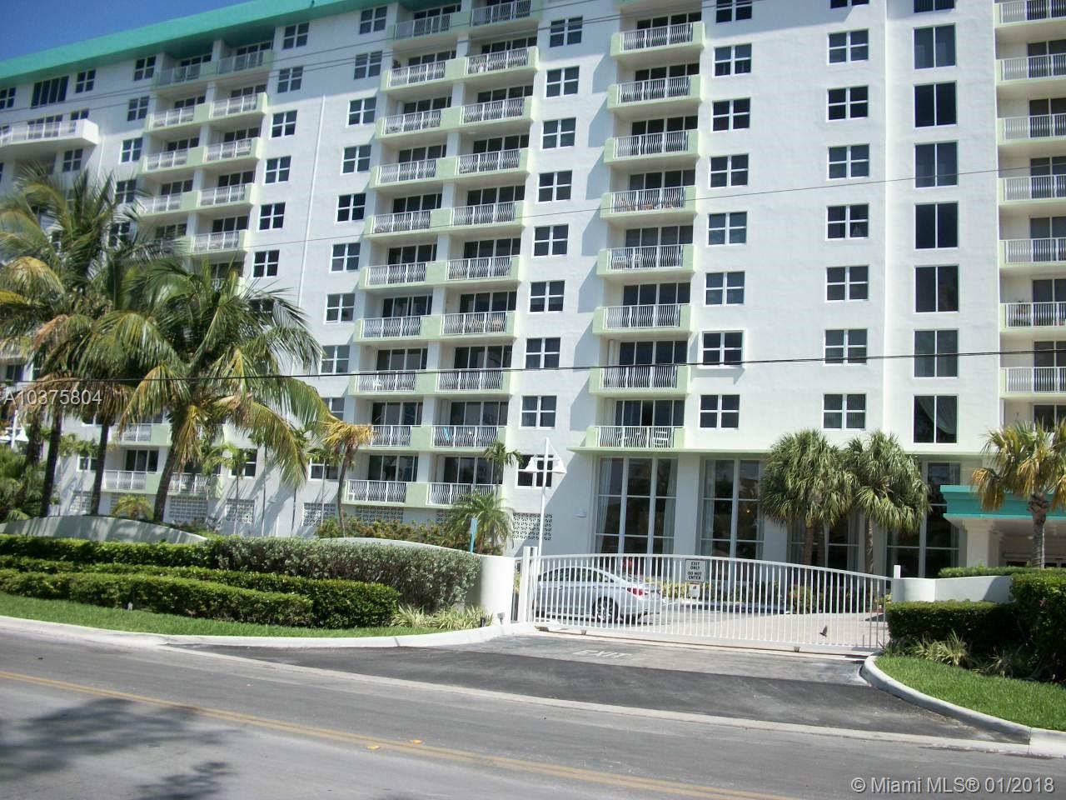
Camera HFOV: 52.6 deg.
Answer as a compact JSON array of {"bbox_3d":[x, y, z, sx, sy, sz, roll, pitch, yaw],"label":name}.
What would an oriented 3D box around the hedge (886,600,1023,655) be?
[{"bbox_3d":[9.158,4.932,23.400,2.900,1.150,1.100,1,-9,17],"label":"hedge"}]

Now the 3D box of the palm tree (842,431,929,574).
[{"bbox_3d":[12.506,4.467,38.400,3.150,6.800,3.150,0,-10,26],"label":"palm tree"}]

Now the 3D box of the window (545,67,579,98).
[{"bbox_3d":[1.439,-15.207,51.816,1.670,1.390,0.150,0,-10,25],"label":"window"}]

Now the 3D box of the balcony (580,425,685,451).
[{"bbox_3d":[4.619,1.799,46.938,4.500,1.120,1.000,0,-10,25],"label":"balcony"}]

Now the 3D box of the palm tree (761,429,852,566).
[{"bbox_3d":[9.975,4.438,39.300,3.250,6.800,3.250,0,-10,26],"label":"palm tree"}]

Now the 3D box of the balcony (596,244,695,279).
[{"bbox_3d":[5.179,-6.096,48.225,4.500,1.210,1.000,0,-10,25],"label":"balcony"}]

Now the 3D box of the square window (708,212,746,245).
[{"bbox_3d":[8.466,-7.388,46.863,1.670,1.390,0.150,0,-10,25],"label":"square window"}]

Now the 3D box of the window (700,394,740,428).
[{"bbox_3d":[7.897,0.522,45.431,1.680,1.420,0.150,0,-10,26],"label":"window"}]

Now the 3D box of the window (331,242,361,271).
[{"bbox_3d":[-9.781,-7.448,56.462,1.760,1.480,0.140,0,-10,26],"label":"window"}]

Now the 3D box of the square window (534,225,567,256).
[{"bbox_3d":[0.862,-7.507,51.238,1.760,1.480,0.140,0,-10,26],"label":"square window"}]

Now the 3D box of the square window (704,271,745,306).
[{"bbox_3d":[8.270,-4.761,46.272,1.680,1.420,0.150,0,-10,26],"label":"square window"}]

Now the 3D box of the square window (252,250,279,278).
[{"bbox_3d":[-14.553,-7.401,58.864,1.760,1.480,0.140,0,-10,26],"label":"square window"}]

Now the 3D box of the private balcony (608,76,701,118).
[{"bbox_3d":[5.800,-13.848,49.554,4.500,1.220,1.500,0,-10,26],"label":"private balcony"}]

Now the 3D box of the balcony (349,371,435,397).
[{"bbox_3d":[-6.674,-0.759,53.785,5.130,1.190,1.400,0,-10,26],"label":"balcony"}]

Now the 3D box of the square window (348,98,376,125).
[{"bbox_3d":[-8.985,-15.134,56.782,1.680,1.420,0.150,0,-10,26],"label":"square window"}]

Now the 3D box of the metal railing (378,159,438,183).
[{"bbox_3d":[-6.453,-11.642,55.057,3.630,1.099,0.100,0,-10,26],"label":"metal railing"}]

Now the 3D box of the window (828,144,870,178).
[{"bbox_3d":[13.357,-10.052,45.665,1.760,1.480,0.140,0,-10,26],"label":"window"}]

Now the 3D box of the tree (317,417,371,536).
[{"bbox_3d":[-8.050,4.086,46.000,2.300,6.600,2.300,0,-10,26],"label":"tree"}]

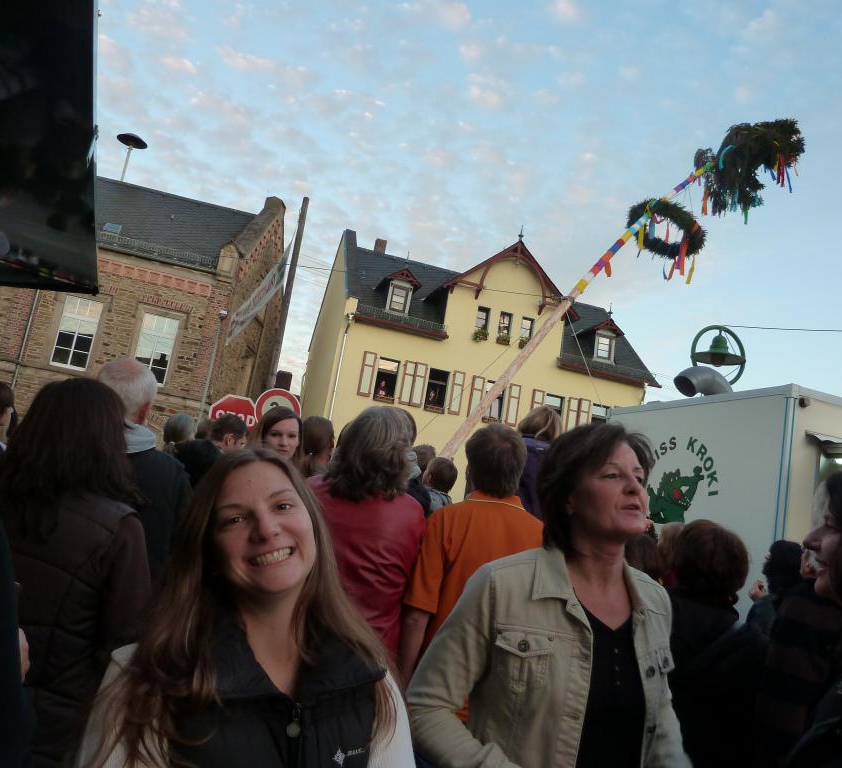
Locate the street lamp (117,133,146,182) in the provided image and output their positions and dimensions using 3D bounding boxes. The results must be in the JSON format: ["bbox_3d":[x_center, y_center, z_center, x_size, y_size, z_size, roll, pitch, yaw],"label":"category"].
[{"bbox_3d":[-11.864,-9.181,29.968,1.200,2.130,1.200,12,-11,-11],"label":"street lamp"}]

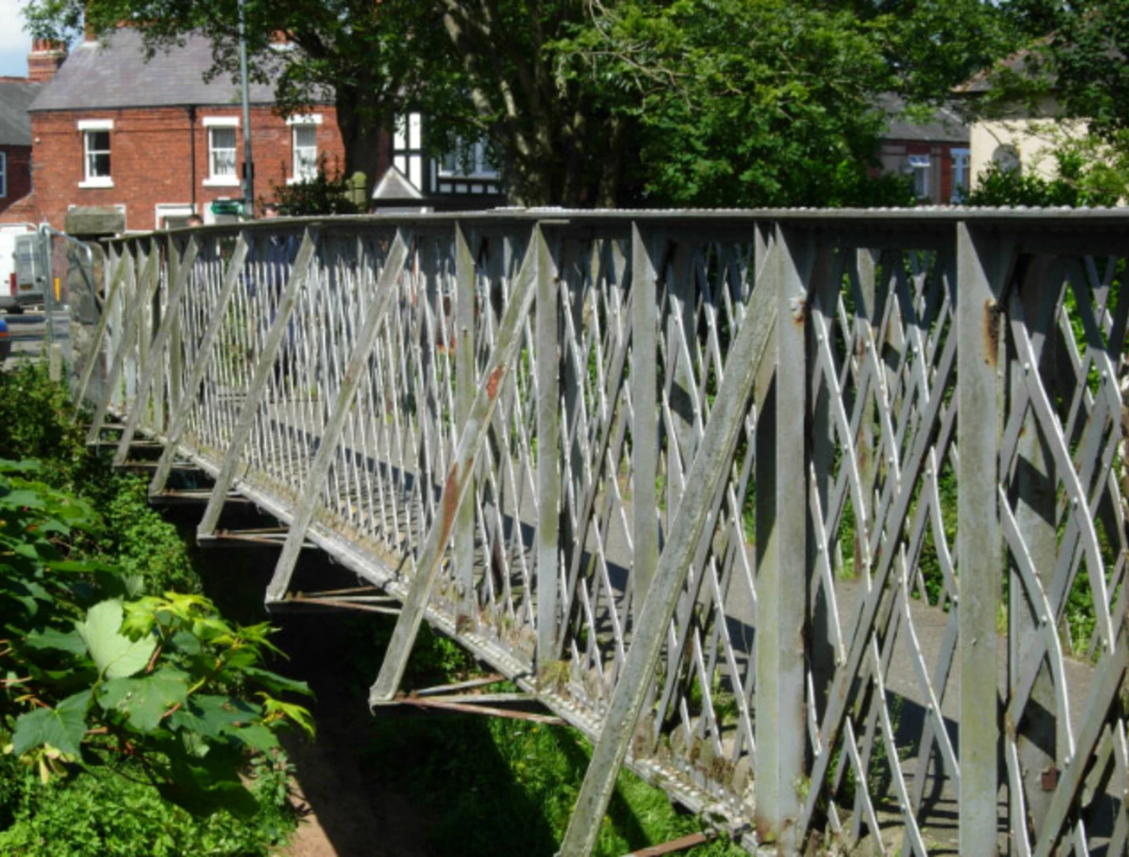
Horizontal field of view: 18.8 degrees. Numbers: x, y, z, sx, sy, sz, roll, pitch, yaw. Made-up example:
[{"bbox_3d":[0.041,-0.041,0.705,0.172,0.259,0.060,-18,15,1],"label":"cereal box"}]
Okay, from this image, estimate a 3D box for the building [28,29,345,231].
[{"bbox_3d":[-8.451,-7.202,92.987,10.165,8.000,6.800,1,3,27],"label":"building"}]

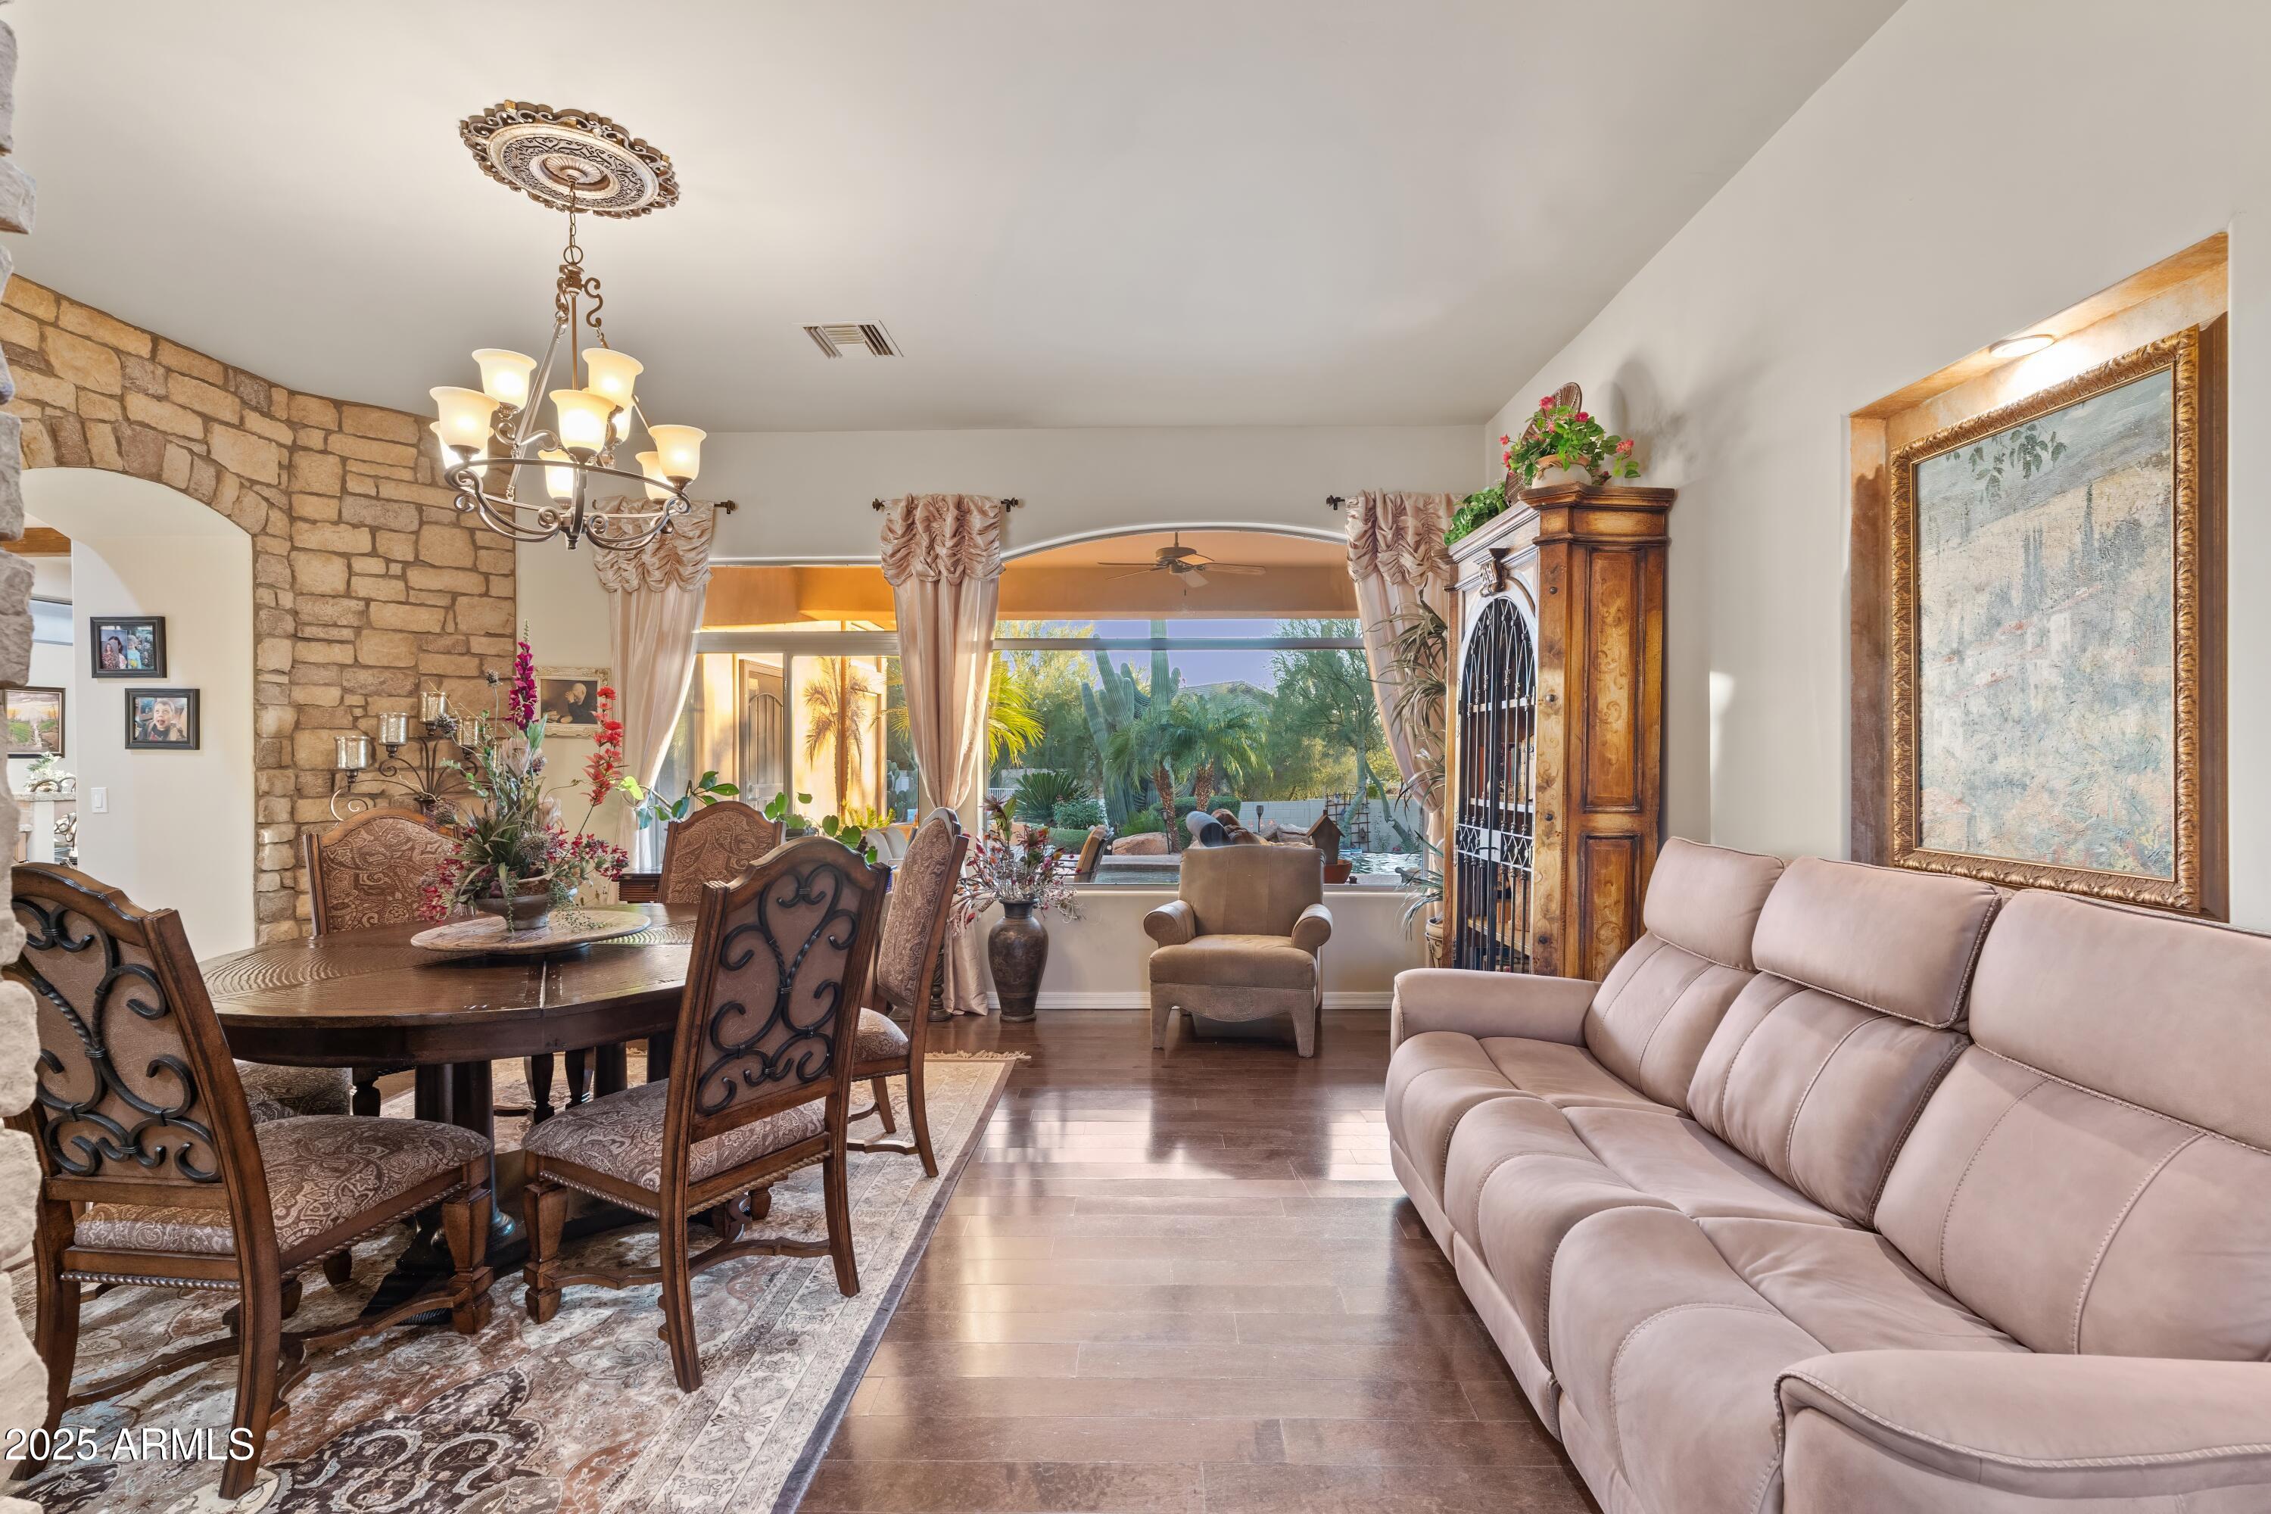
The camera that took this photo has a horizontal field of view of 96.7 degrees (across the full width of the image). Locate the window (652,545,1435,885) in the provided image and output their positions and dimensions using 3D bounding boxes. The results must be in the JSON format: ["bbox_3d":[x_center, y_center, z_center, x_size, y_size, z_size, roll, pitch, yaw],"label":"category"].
[{"bbox_3d":[-0.510,-0.240,5.450,4.100,1.870,0.140,0,0,1],"label":"window"}]

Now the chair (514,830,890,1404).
[{"bbox_3d":[-0.998,0.768,2.462,0.687,1.161,0.633,0,0,36],"label":"chair"}]

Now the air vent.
[{"bbox_3d":[-1.190,-1.735,4.190,0.350,0.030,0.350,0,0,1],"label":"air vent"}]

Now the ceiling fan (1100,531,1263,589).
[{"bbox_3d":[0.321,-1.530,7.441,1.320,0.390,1.320,0,0,0],"label":"ceiling fan"}]

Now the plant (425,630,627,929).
[{"bbox_3d":[-1.770,0.070,2.930,0.540,0.860,0.460,0,0,-1],"label":"plant"}]

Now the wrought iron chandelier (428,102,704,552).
[{"bbox_3d":[-1.646,-1.149,2.924,0.710,1.100,0.710,0,0,0],"label":"wrought iron chandelier"}]

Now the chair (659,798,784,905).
[{"bbox_3d":[-1.669,0.760,3.812,0.633,1.161,0.687,0,0,1],"label":"chair"}]

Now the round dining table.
[{"bbox_3d":[-1.734,0.960,2.991,1.620,0.770,1.620,0,0,0],"label":"round dining table"}]

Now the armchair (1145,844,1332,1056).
[{"bbox_3d":[0.515,0.885,4.870,0.860,0.880,0.760,0,0,12],"label":"armchair"}]

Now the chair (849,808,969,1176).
[{"bbox_3d":[-0.935,0.763,3.311,0.687,1.161,0.633,0,0,-27],"label":"chair"}]

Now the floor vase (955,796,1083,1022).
[{"bbox_3d":[-0.585,0.760,5.070,0.620,1.120,0.540,0,0,1],"label":"floor vase"}]

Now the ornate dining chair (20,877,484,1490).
[{"bbox_3d":[-1.797,0.752,2.020,0.550,1.130,0.710,0,0,6],"label":"ornate dining chair"}]

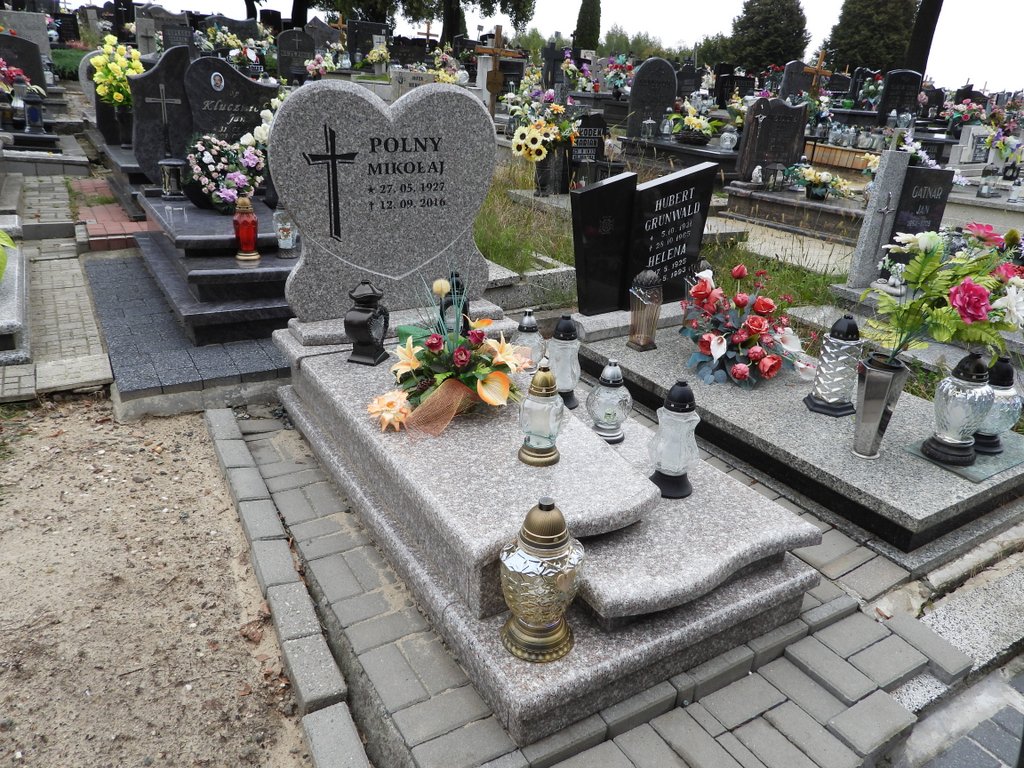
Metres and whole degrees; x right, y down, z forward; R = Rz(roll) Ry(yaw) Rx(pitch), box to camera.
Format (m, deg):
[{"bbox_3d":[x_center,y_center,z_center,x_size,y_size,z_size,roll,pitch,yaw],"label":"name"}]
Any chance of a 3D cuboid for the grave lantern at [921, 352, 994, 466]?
[{"bbox_3d":[1.420,0.069,2.242,0.172,0.352,0.172,-11,25,-29],"label":"grave lantern"}]

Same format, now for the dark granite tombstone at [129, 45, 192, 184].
[{"bbox_3d":[-2.253,-1.732,4.581,0.400,0.830,0.080,-11,26,-30],"label":"dark granite tombstone"}]

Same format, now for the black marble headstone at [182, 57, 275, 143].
[{"bbox_3d":[-1.874,-1.778,4.812,0.600,0.780,0.080,-11,26,-30],"label":"black marble headstone"}]

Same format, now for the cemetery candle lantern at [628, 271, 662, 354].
[{"bbox_3d":[0.596,-0.338,3.184,0.110,0.359,0.110,-14,27,-34],"label":"cemetery candle lantern"}]

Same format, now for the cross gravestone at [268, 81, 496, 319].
[{"bbox_3d":[-0.502,-0.758,2.947,0.940,0.910,0.100,-11,25,-29],"label":"cross gravestone"}]

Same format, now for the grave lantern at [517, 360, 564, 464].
[{"bbox_3d":[0.083,0.080,1.964,0.122,0.275,0.122,2,23,-1],"label":"grave lantern"}]

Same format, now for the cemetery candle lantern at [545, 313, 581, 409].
[{"bbox_3d":[0.200,-0.081,2.474,0.117,0.329,0.117,-11,25,-29],"label":"cemetery candle lantern"}]

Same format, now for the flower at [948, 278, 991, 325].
[{"bbox_3d":[1.385,-0.250,2.150,0.110,0.125,0.085,16,26,30],"label":"flower"}]

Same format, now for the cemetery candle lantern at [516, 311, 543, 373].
[{"bbox_3d":[0.062,-0.167,2.783,0.137,0.252,0.137,2,23,-1],"label":"cemetery candle lantern"}]

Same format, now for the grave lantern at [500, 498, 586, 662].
[{"bbox_3d":[0.065,0.409,1.555,0.180,0.360,0.180,2,23,-1],"label":"grave lantern"}]

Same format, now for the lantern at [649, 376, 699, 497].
[{"bbox_3d":[0.457,0.145,1.980,0.145,0.326,0.145,2,23,-1],"label":"lantern"}]

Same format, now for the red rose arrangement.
[{"bbox_3d":[0.963,-0.251,2.925,0.500,0.415,0.460,-11,25,-29],"label":"red rose arrangement"}]

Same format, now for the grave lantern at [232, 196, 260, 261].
[{"bbox_3d":[-1.347,-0.787,3.579,0.122,0.308,0.122,-11,25,-29],"label":"grave lantern"}]

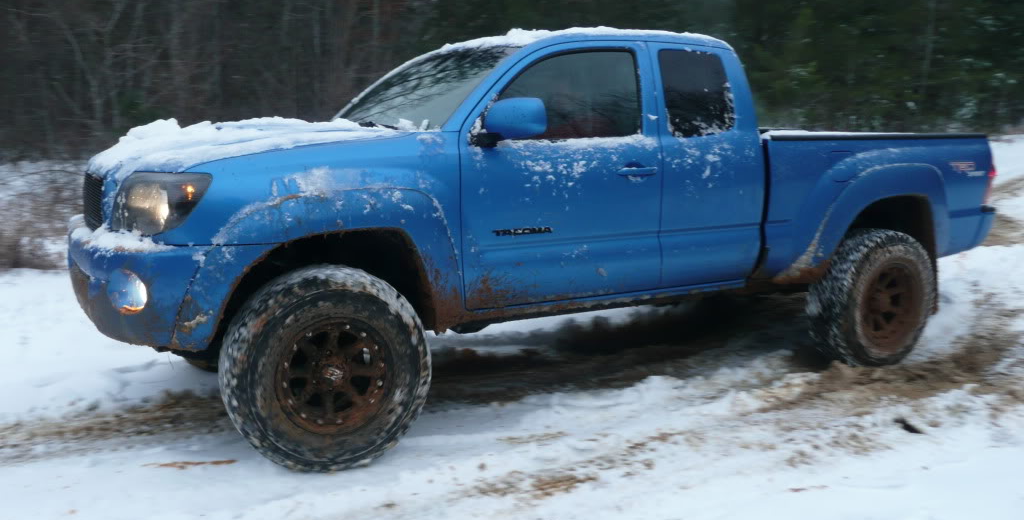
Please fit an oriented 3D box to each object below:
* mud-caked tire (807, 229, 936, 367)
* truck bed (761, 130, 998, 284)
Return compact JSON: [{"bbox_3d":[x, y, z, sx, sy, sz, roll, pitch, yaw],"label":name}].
[{"bbox_3d":[2.098,0.202,5.152,0.840,0.840,0.290,-5,10,-28],"label":"mud-caked tire"},{"bbox_3d":[1.777,-0.445,5.784,1.940,0.740,1.840,-5,10,-28],"label":"truck bed"}]

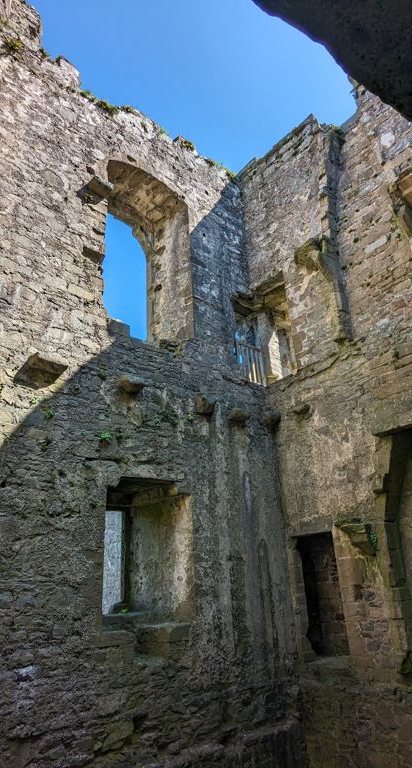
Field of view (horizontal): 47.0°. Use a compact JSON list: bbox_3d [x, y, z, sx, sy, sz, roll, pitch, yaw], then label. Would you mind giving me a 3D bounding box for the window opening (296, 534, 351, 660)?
[{"bbox_3d":[2.095,3.514,8.019,0.730,1.870,0.547,-23,-29,39],"label":"window opening"}]

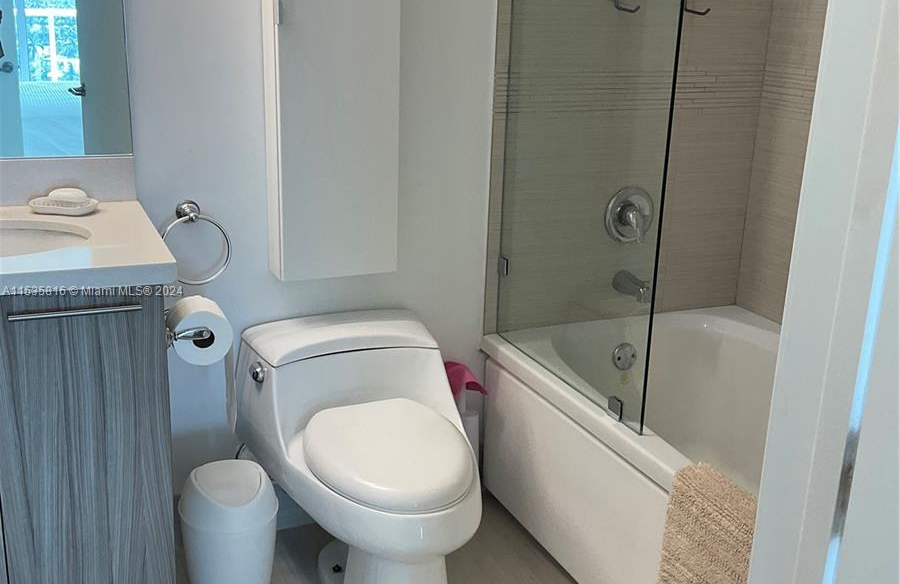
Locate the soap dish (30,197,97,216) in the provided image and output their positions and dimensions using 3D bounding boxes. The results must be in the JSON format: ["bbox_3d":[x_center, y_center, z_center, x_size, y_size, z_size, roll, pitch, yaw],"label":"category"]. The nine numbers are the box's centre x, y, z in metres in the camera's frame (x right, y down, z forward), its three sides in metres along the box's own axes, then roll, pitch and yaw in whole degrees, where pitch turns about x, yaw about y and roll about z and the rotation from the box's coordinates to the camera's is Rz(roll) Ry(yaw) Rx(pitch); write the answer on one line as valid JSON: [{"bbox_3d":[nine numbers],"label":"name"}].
[{"bbox_3d":[-0.844,-0.186,2.207,0.148,0.028,0.108,-2,17,-14],"label":"soap dish"}]

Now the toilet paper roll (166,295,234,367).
[{"bbox_3d":[-0.505,0.079,2.018,0.117,0.117,0.105,-6,18,-23],"label":"toilet paper roll"}]

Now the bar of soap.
[{"bbox_3d":[-0.838,-0.212,2.204,0.085,0.031,0.056,-2,17,-14],"label":"bar of soap"}]

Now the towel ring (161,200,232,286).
[{"bbox_3d":[-0.607,-0.117,2.402,0.166,0.197,0.075,-6,18,-23],"label":"towel ring"}]

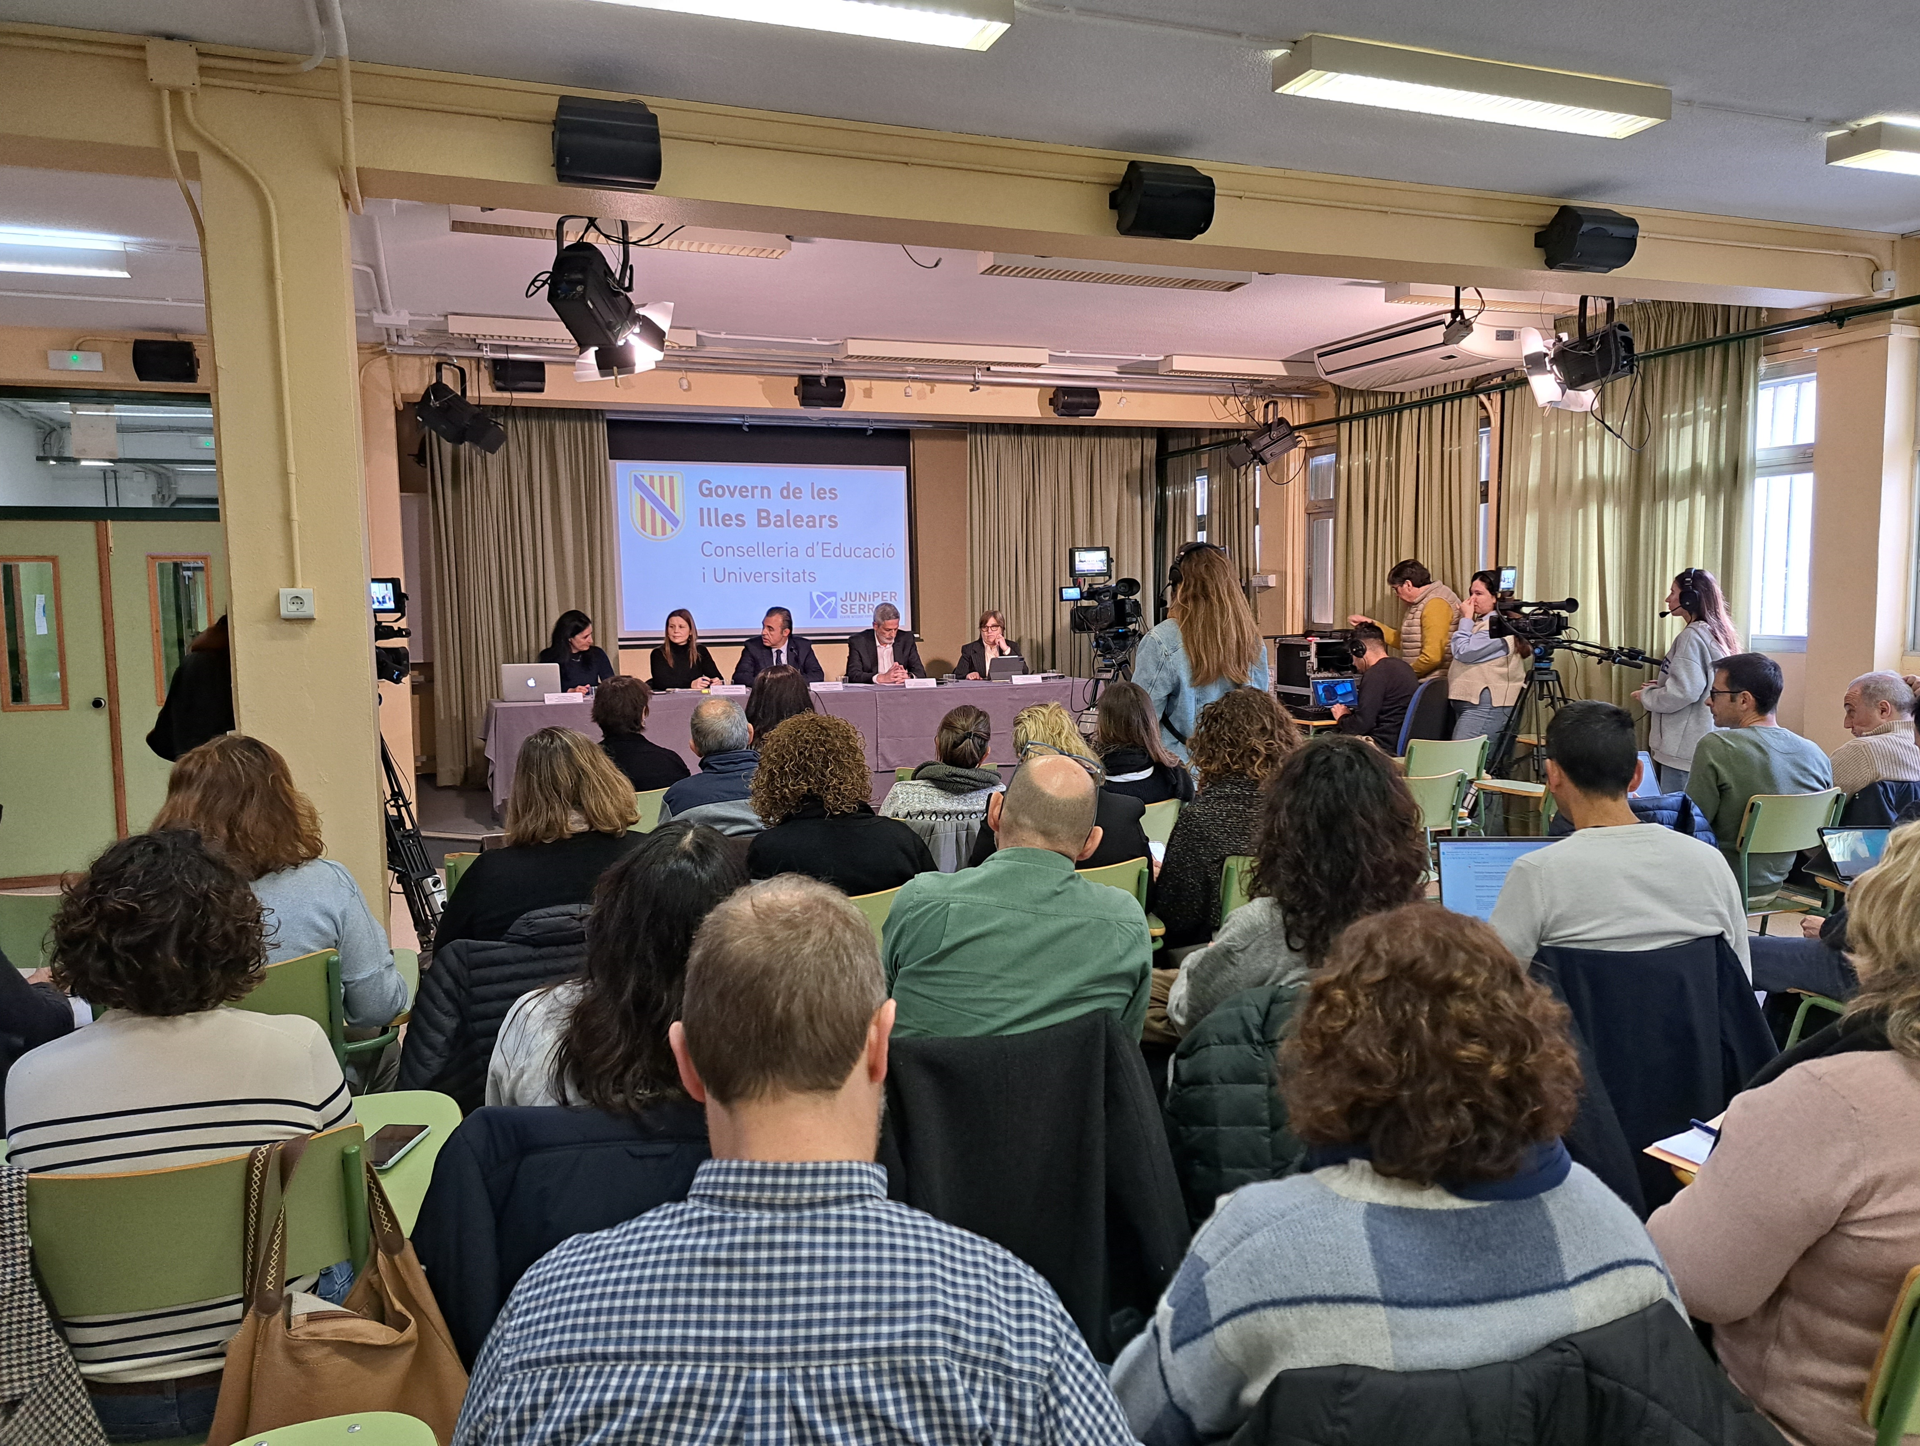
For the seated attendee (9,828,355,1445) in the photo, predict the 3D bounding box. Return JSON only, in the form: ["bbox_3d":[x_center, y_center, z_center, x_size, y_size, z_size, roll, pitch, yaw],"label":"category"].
[{"bbox_3d":[-1.237,0.757,2.217,0.492,1.241,0.788,-3,6,-23],"label":"seated attendee"}]

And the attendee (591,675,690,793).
[{"bbox_3d":[-1.319,0.439,5.259,0.500,1.258,0.780,-2,6,-17],"label":"attendee"}]

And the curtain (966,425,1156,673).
[{"bbox_3d":[0.865,-1.138,11.393,1.753,2.719,0.158,-3,6,-20],"label":"curtain"}]

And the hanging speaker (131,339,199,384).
[{"bbox_3d":[-4.219,-1.917,7.089,0.275,0.205,0.190,-3,14,-20],"label":"hanging speaker"}]

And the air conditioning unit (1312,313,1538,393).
[{"bbox_3d":[2.783,-2.193,7.979,0.660,0.240,1.330,-3,6,-21],"label":"air conditioning unit"}]

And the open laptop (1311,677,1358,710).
[{"bbox_3d":[2.246,-0.181,7.769,0.325,0.205,0.290,-3,6,-18],"label":"open laptop"}]

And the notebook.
[{"bbox_3d":[1.377,0.422,3.220,0.360,0.230,0.290,-1,6,0],"label":"notebook"}]

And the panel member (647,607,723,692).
[{"bbox_3d":[-1.827,-0.136,9.096,0.500,1.270,0.750,-4,6,-27],"label":"panel member"}]

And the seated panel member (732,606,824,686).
[{"bbox_3d":[-1.243,-0.163,9.395,0.630,1.300,0.739,-3,6,-19],"label":"seated panel member"}]

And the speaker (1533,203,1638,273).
[{"bbox_3d":[2.404,-1.825,5.075,0.290,0.226,0.183,-3,22,-20],"label":"speaker"}]

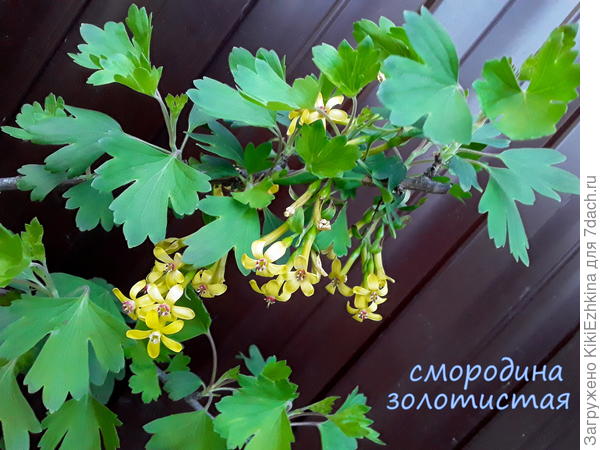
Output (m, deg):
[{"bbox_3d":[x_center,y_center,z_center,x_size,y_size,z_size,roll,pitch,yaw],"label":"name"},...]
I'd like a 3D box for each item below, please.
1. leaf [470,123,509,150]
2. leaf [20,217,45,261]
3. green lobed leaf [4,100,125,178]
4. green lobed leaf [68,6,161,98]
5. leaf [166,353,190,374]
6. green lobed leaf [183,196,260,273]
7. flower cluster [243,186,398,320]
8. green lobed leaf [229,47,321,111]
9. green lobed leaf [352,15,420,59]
[{"bbox_3d":[0.100,-0.050,0.288,0.025,0.007,0.019,5,59,-4],"label":"leaf"},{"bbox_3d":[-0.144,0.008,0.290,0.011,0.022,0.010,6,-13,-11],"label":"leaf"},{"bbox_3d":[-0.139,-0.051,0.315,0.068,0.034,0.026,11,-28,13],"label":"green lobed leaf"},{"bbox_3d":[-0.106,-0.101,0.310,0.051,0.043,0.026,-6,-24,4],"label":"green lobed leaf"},{"bbox_3d":[-0.067,0.076,0.298,0.014,0.004,0.012,5,60,3],"label":"leaf"},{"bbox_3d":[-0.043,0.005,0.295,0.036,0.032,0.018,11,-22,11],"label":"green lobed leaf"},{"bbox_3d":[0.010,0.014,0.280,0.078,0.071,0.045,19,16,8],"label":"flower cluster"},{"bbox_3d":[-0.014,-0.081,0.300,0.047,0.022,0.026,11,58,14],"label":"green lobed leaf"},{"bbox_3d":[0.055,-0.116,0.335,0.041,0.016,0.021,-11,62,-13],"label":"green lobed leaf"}]

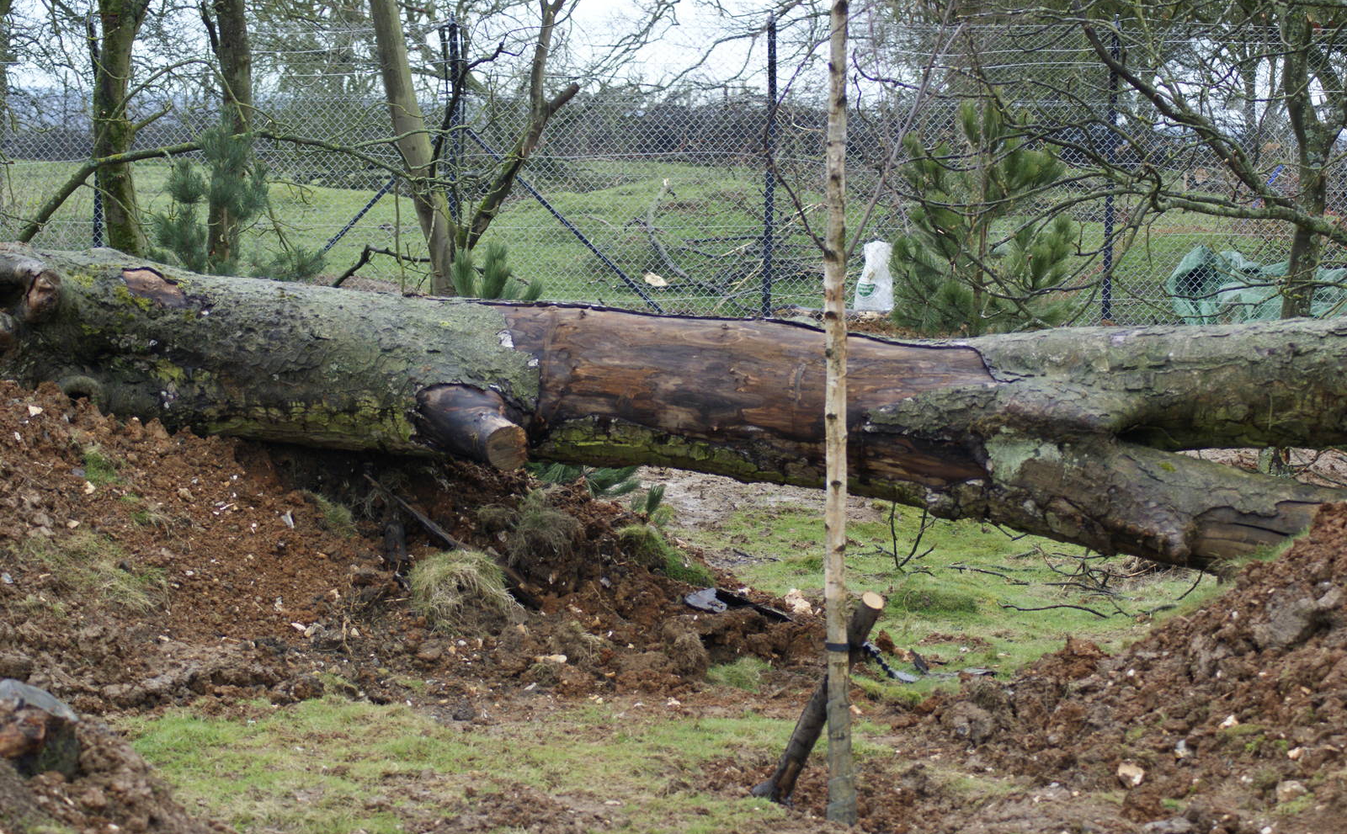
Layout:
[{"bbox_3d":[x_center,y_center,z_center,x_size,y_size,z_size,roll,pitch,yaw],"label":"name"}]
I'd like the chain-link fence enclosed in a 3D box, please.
[{"bbox_3d":[0.004,-1.962,31.100,10.800,2.430,0.090,0,5,5],"label":"chain-link fence"}]

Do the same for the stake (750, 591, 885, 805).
[{"bbox_3d":[0.407,0.771,10.610,0.065,0.751,0.065,23,32,0],"label":"stake"}]

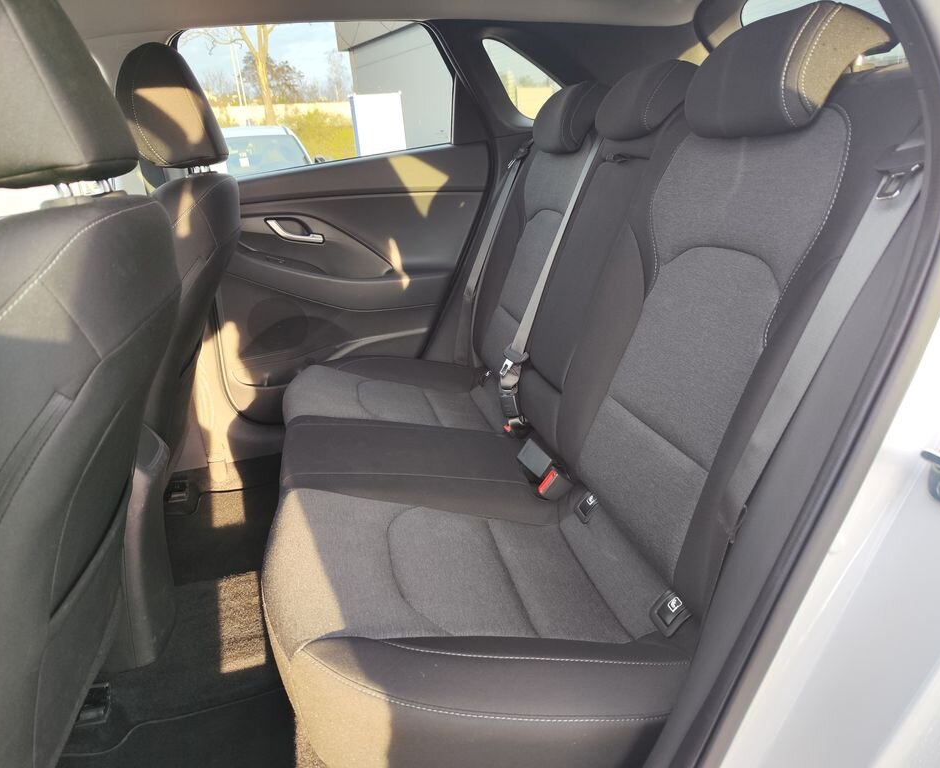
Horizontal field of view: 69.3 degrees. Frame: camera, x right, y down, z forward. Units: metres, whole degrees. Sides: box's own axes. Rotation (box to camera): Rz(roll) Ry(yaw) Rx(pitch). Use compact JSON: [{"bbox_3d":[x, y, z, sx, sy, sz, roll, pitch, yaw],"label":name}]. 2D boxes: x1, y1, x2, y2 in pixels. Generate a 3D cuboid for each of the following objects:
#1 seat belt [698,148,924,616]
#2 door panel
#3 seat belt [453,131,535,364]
[{"bbox_3d":[0.311,0.022,0.648,0.070,0.490,0.065,13,15,-16],"label":"seat belt"},{"bbox_3d":[-0.303,-0.251,1.809,0.790,0.710,0.140,-7,19,-10],"label":"door panel"},{"bbox_3d":[0.063,-0.329,1.795,0.070,0.580,0.075,12,15,-16],"label":"seat belt"}]

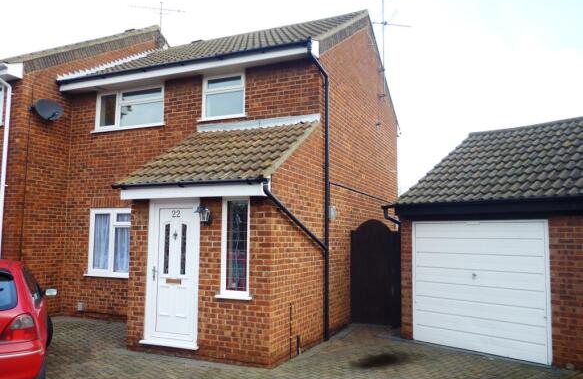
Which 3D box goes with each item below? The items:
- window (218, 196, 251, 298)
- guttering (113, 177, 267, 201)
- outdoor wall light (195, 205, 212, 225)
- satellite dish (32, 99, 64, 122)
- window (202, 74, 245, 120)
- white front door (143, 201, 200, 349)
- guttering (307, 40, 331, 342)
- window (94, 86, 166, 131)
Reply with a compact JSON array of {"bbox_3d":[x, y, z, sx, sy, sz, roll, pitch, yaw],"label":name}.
[{"bbox_3d":[-0.771,0.790,6.439,0.470,1.380,0.110,-2,-6,23],"label":"window"},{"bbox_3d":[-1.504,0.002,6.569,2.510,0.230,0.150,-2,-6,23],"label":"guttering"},{"bbox_3d":[-1.205,0.361,6.564,0.160,0.280,0.200,-2,-6,23],"label":"outdoor wall light"},{"bbox_3d":[-4.939,-1.626,9.669,0.300,0.450,0.550,-5,-8,43],"label":"satellite dish"},{"bbox_3d":[-1.310,-1.746,8.917,0.930,0.870,0.120,-2,-6,23],"label":"window"},{"bbox_3d":[-1.723,1.179,6.802,0.930,2.090,0.110,-2,-6,23],"label":"white front door"},{"bbox_3d":[0.442,0.006,7.890,0.200,4.980,0.660,-2,-6,23],"label":"guttering"},{"bbox_3d":[-3.392,-1.685,9.820,1.810,0.880,0.120,-2,-6,23],"label":"window"}]

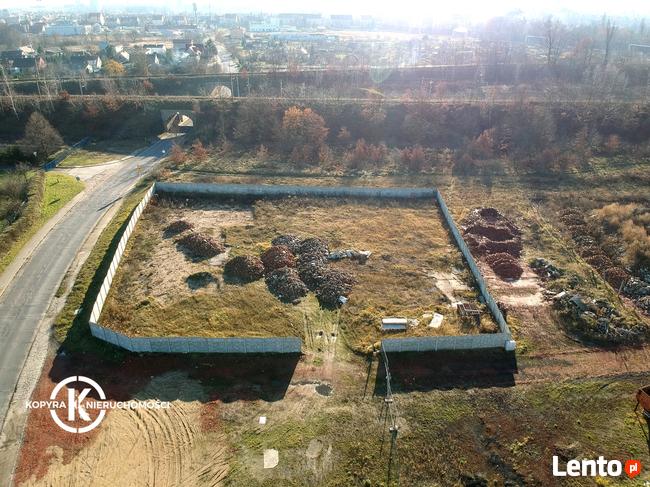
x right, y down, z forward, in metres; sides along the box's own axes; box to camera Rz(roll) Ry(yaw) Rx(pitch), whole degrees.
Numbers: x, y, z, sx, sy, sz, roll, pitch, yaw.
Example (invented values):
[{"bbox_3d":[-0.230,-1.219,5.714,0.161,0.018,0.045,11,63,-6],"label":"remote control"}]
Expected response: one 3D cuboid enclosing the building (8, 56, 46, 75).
[{"bbox_3d":[-162.910,-97.690,257.790,13.360,7.510,9.500,0,27,0],"label":"building"}]

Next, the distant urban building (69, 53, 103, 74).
[{"bbox_3d":[-131.030,-98.380,257.450,11.420,9.060,9.500,0,27,0],"label":"distant urban building"}]

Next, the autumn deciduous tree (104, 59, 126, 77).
[{"bbox_3d":[-111.470,-93.400,249.340,9.000,7.500,9.000,0,27,0],"label":"autumn deciduous tree"}]

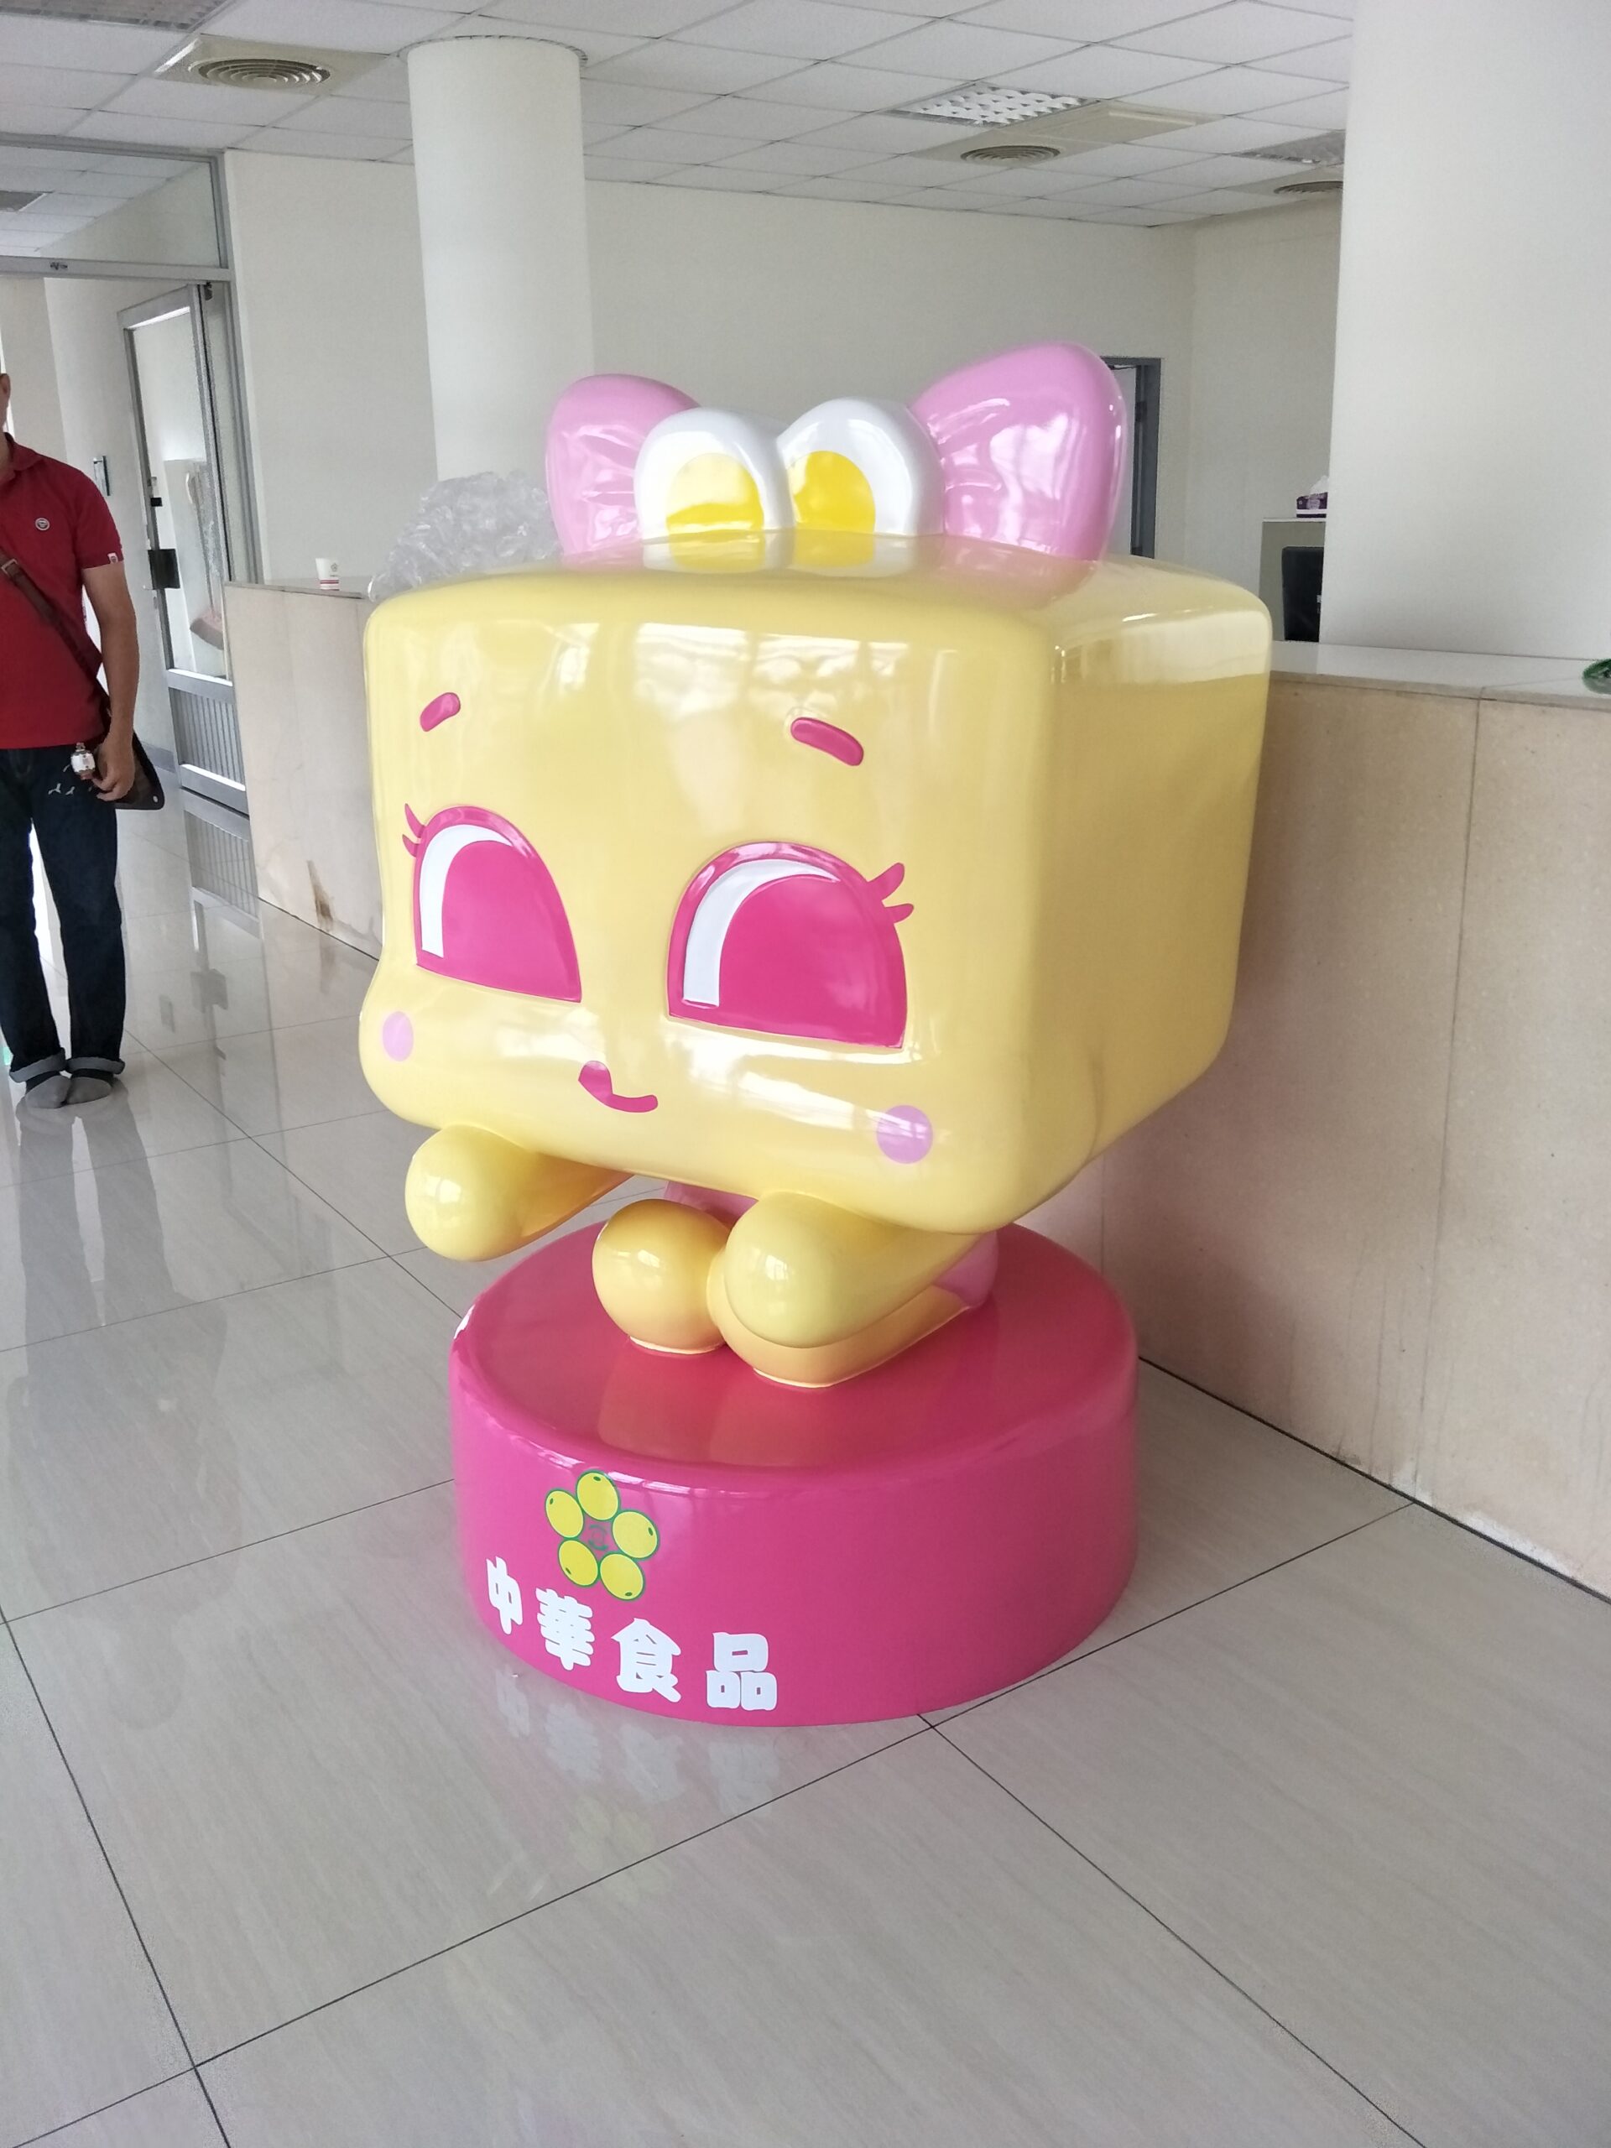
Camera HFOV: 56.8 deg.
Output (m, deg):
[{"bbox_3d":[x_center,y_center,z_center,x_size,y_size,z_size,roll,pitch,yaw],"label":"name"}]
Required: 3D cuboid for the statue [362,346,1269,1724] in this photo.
[{"bbox_3d":[-0.007,-0.094,1.870,0.930,1.426,0.880,12,22,35],"label":"statue"}]

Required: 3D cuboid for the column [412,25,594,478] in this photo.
[{"bbox_3d":[-1.010,-2.030,5.280,0.560,2.680,0.560,-4,18,-9],"label":"column"}]

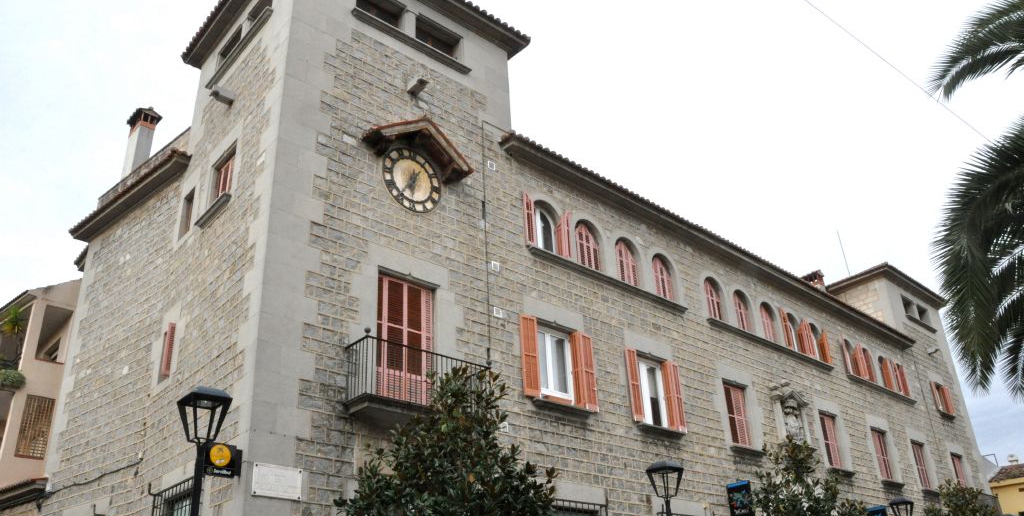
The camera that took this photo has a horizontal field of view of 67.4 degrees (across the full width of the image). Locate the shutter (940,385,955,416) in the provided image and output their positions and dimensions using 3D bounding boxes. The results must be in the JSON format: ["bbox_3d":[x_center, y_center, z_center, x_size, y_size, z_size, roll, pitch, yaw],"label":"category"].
[{"bbox_3d":[17.763,5.788,31.226,0.420,1.170,0.150,13,-32,-27],"label":"shutter"}]

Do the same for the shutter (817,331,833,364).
[{"bbox_3d":[9.987,2.831,24.419,0.450,1.240,0.060,21,-35,-38],"label":"shutter"}]

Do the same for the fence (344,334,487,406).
[{"bbox_3d":[-1.493,2.063,12.520,2.460,0.950,0.650,21,-35,-38],"label":"fence"}]

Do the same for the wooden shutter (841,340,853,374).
[{"bbox_3d":[11.040,3.163,25.249,0.060,1.320,0.450,-19,-31,28],"label":"wooden shutter"}]

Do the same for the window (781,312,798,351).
[{"bbox_3d":[8.615,2.279,23.672,0.824,1.298,0.268,21,-36,-37],"label":"window"}]

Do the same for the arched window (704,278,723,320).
[{"bbox_3d":[5.518,1.193,20.929,0.880,1.320,0.200,21,-35,-38],"label":"arched window"}]

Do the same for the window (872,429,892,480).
[{"bbox_3d":[11.876,6.419,24.814,1.030,1.607,0.082,21,-36,-37],"label":"window"}]

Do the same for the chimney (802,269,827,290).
[{"bbox_3d":[10.962,1.078,27.666,0.567,1.143,0.597,21,-36,-37],"label":"chimney"}]

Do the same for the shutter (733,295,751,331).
[{"bbox_3d":[6.475,1.579,21.769,0.860,1.280,0.060,21,-35,-38],"label":"shutter"}]

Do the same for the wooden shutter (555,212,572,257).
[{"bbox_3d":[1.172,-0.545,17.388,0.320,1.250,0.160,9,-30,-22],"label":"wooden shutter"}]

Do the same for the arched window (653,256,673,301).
[{"bbox_3d":[3.848,0.588,19.597,0.860,1.280,0.060,21,-35,-38],"label":"arched window"}]

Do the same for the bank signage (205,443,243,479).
[{"bbox_3d":[-4.146,2.904,10.956,0.535,0.469,0.130,20,-35,-39],"label":"bank signage"}]

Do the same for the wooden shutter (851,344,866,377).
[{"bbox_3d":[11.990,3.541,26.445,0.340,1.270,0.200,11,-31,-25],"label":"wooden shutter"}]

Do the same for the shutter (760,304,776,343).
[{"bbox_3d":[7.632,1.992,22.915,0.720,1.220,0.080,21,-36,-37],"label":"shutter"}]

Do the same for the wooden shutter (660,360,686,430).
[{"bbox_3d":[3.784,3.168,17.919,0.433,1.658,0.196,21,-36,-37],"label":"wooden shutter"}]

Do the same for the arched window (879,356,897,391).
[{"bbox_3d":[13.377,4.174,27.387,0.880,1.360,0.200,21,-35,-38],"label":"arched window"}]

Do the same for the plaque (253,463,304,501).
[{"bbox_3d":[-3.266,3.140,10.753,0.736,0.438,0.041,21,-36,-37],"label":"plaque"}]

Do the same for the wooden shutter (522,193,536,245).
[{"bbox_3d":[0.386,-0.835,16.632,0.280,1.250,0.080,16,-33,-33],"label":"wooden shutter"}]

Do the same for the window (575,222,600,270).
[{"bbox_3d":[1.724,-0.214,17.841,0.860,1.280,0.060,21,-35,-38],"label":"window"}]

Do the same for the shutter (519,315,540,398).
[{"bbox_3d":[0.365,1.929,14.961,0.420,1.660,0.080,15,-33,-31],"label":"shutter"}]

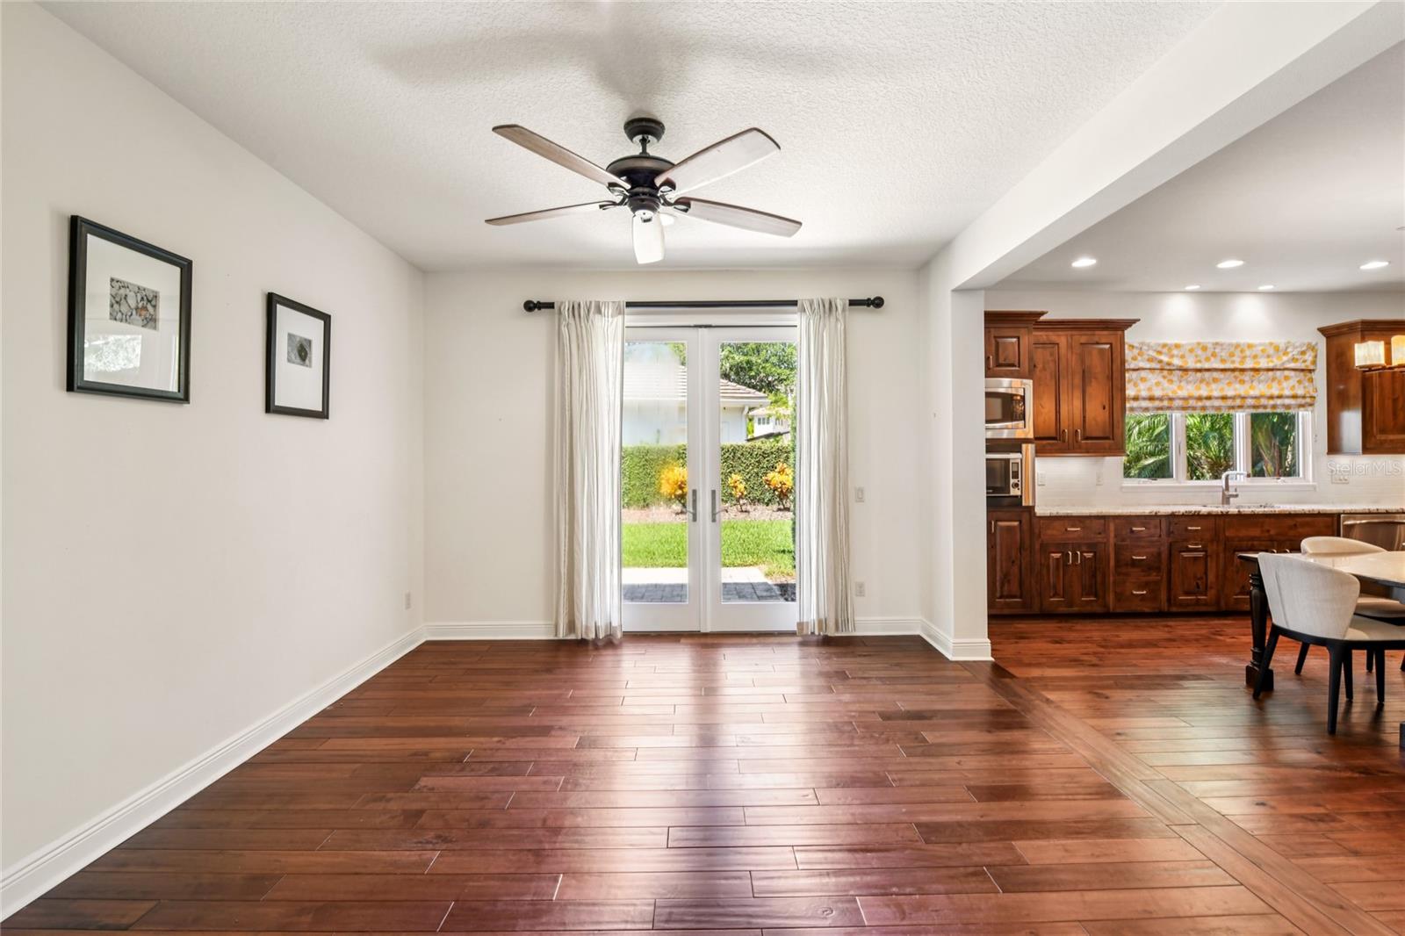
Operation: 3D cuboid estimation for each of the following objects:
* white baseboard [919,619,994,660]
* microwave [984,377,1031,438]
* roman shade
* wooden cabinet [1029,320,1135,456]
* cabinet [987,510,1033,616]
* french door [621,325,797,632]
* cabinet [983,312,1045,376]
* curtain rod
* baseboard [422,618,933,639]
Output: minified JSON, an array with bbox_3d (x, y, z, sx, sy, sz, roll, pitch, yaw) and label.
[{"bbox_3d":[1.780,1.196,4.415,0.290,0.140,0.645,0,0,-1],"label":"white baseboard"},{"bbox_3d":[2.306,-0.473,5.255,0.710,0.478,0.450,0,0,-1],"label":"microwave"},{"bbox_3d":[4.680,-0.819,5.650,1.770,0.650,0.070,0,0,-1],"label":"roman shade"},{"bbox_3d":[3.200,-0.675,5.480,1.020,1.154,0.400,0,0,-1],"label":"wooden cabinet"},{"bbox_3d":[2.310,0.754,5.360,0.770,0.860,0.610,0,0,-1],"label":"cabinet"},{"bbox_3d":[0.013,0.085,4.850,1.620,2.380,0.080,0,0,-1],"label":"french door"},{"bbox_3d":[2.348,-0.983,5.330,0.830,0.520,0.700,0,0,-1],"label":"cabinet"},{"bbox_3d":[0.012,-1.207,4.610,2.660,0.090,0.100,0,0,-1],"label":"curtain rod"},{"bbox_3d":[-0.204,1.208,4.700,3.700,0.140,0.025,0,0,-1],"label":"baseboard"}]

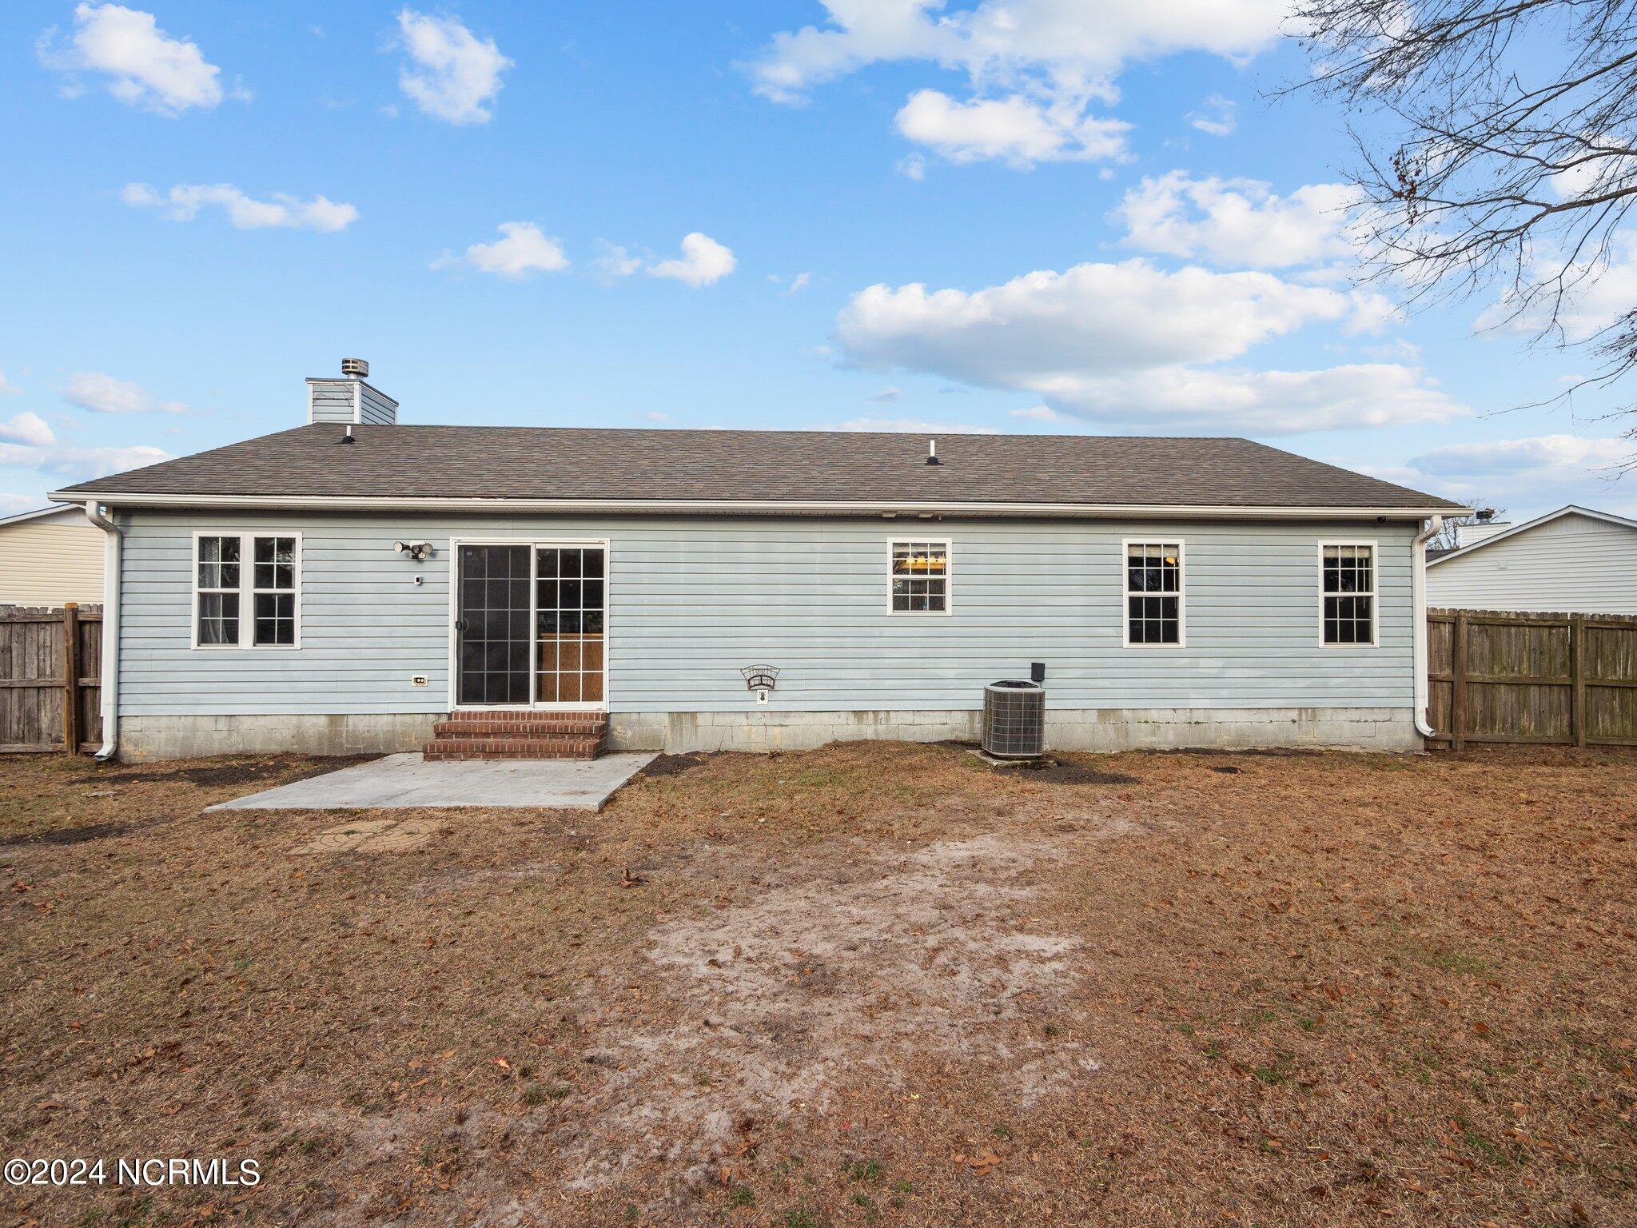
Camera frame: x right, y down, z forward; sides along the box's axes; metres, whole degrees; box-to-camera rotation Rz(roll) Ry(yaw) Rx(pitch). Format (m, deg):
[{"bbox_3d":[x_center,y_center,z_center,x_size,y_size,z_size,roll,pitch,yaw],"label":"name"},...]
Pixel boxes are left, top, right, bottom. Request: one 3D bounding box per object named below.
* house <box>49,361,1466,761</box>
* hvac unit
[{"bbox_3d":[-0.542,-1.503,13.075,16.400,6.450,9.000,0,-1,-3],"label":"house"},{"bbox_3d":[2.195,1.159,8.611,0.600,0.790,0.600,0,-1,-3],"label":"hvac unit"}]

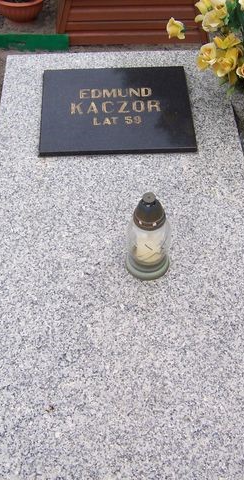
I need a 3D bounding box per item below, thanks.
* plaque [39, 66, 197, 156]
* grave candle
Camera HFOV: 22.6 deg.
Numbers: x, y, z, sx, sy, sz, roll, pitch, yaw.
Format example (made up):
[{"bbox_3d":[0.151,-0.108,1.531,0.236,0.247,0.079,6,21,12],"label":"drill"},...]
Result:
[{"bbox_3d":[-0.016,-0.371,1.728,0.420,0.017,0.336,-2,54,-1],"label":"plaque"},{"bbox_3d":[0.060,-0.015,1.329,0.100,0.234,0.100,-2,54,-1],"label":"grave candle"}]

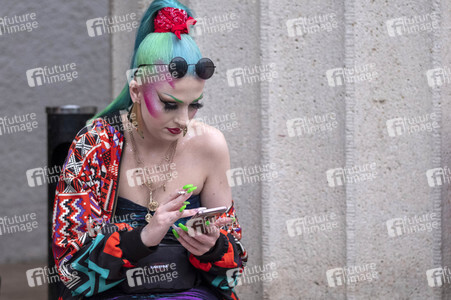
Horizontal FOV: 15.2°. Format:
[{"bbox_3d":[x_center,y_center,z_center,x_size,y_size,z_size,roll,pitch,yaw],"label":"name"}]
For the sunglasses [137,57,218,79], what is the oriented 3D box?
[{"bbox_3d":[-0.114,-0.195,4.061,0.136,0.053,0.142,2,1,-30],"label":"sunglasses"}]

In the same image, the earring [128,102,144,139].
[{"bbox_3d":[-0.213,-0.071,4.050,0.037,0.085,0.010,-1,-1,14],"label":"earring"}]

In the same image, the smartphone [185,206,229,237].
[{"bbox_3d":[-0.046,0.164,3.947,0.071,0.009,0.145,-10,-16,-19],"label":"smartphone"}]

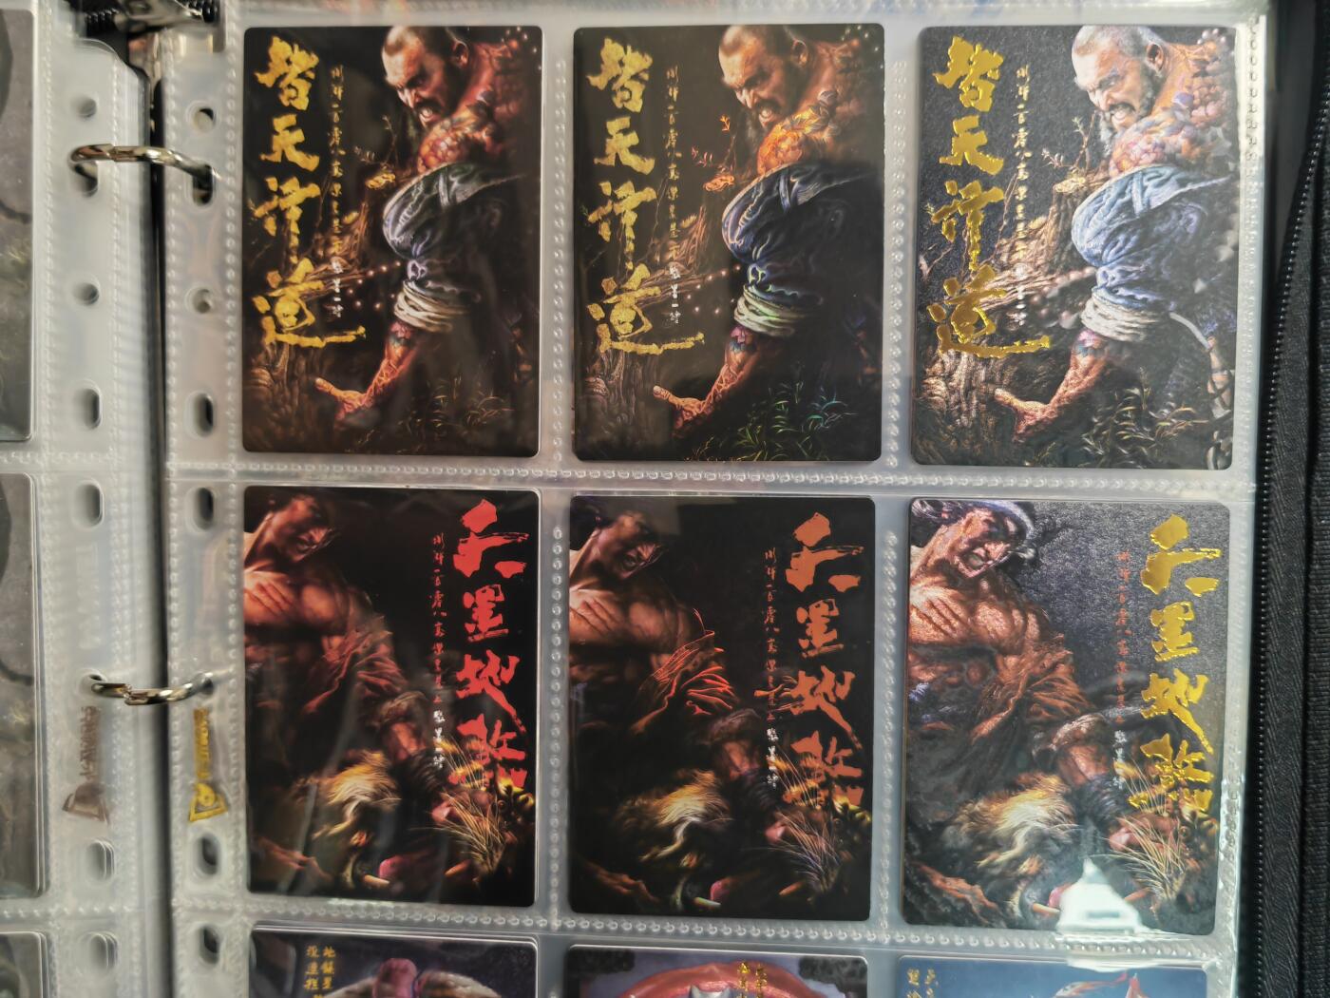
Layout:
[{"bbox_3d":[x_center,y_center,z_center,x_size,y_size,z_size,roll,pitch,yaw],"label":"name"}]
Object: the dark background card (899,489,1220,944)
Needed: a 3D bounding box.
[{"bbox_3d":[0.081,0.044,0.219,0.063,0.001,0.088,1,93,4],"label":"dark background card"}]

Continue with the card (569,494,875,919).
[{"bbox_3d":[0.011,0.044,0.224,0.063,0.001,0.088,0,93,4],"label":"card"}]

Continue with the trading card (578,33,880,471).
[{"bbox_3d":[0.013,-0.052,0.220,0.063,0.001,0.088,0,92,3],"label":"trading card"}]

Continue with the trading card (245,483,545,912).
[{"bbox_3d":[-0.058,0.042,0.228,0.063,0.001,0.088,1,94,4],"label":"trading card"}]

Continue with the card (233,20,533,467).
[{"bbox_3d":[-0.057,-0.053,0.224,0.063,0.001,0.088,1,92,3],"label":"card"}]

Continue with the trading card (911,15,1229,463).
[{"bbox_3d":[0.082,-0.050,0.216,0.063,0.001,0.088,1,91,3],"label":"trading card"}]

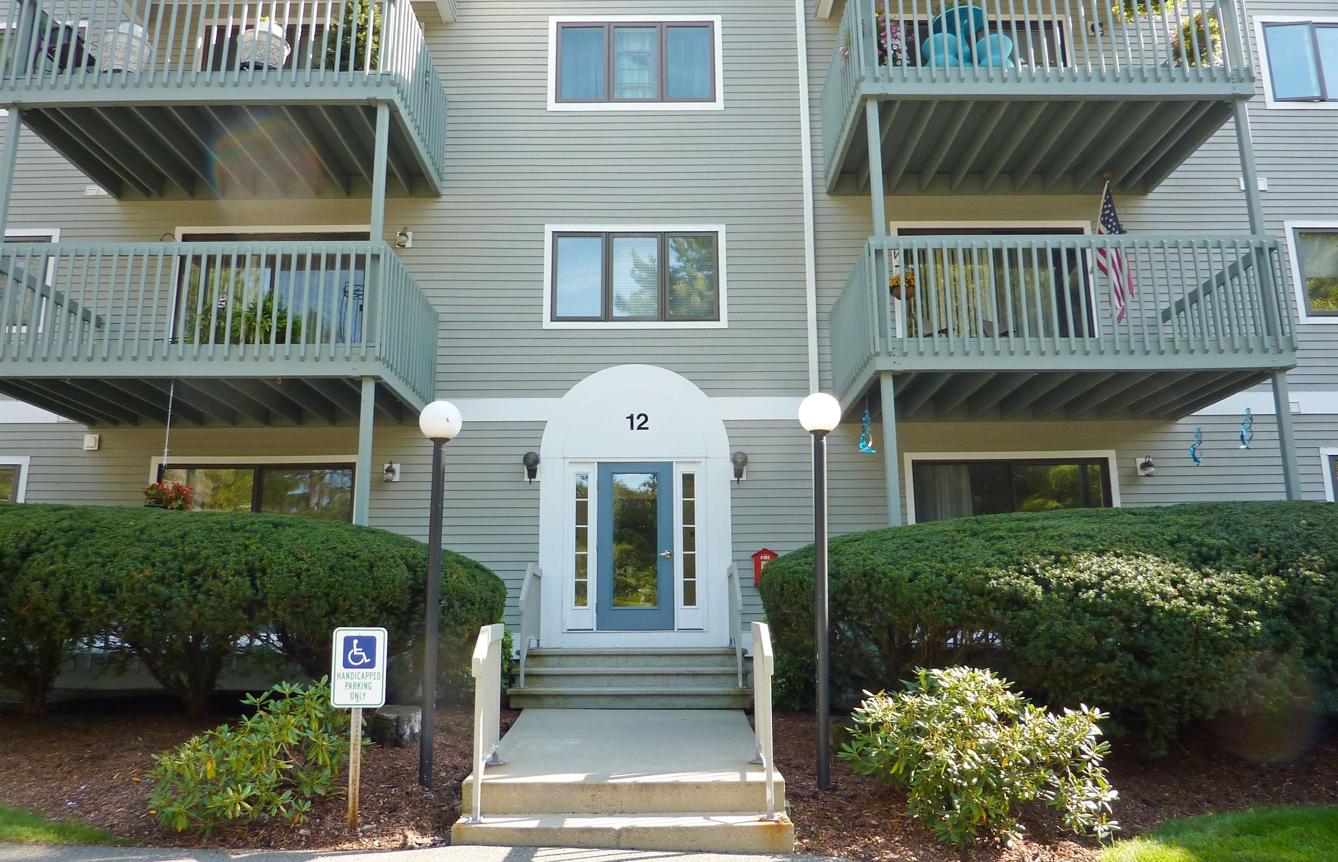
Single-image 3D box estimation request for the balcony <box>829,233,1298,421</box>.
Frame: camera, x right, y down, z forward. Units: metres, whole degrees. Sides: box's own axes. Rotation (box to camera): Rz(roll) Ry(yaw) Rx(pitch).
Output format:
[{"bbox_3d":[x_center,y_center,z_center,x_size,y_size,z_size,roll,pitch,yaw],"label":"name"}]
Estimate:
[{"bbox_3d":[4.138,-1.141,10.842,4.220,1.250,2.280,0,-12,0],"label":"balcony"}]

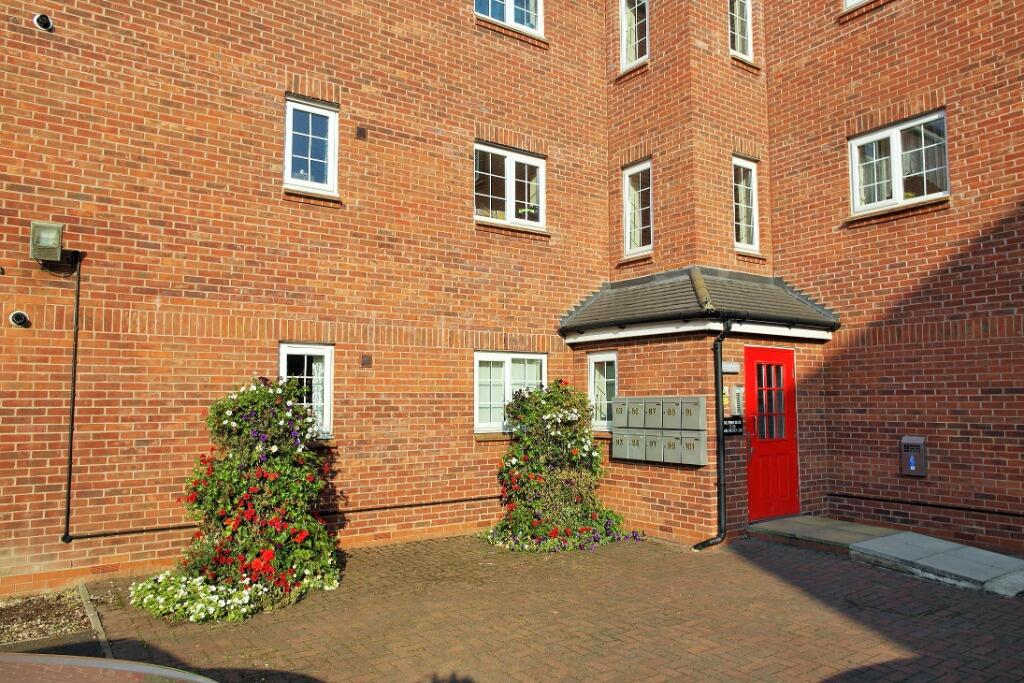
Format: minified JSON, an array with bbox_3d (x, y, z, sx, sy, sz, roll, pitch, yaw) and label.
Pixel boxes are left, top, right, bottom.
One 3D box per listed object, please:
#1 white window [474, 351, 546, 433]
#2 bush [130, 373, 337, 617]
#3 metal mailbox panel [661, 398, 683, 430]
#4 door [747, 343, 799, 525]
[{"bbox_3d":[-0.002,0.659,8.871,1.150,1.040,0.100,3,-6,-35],"label":"white window"},{"bbox_3d":[-2.338,1.234,5.997,1.600,1.840,1.500,3,-6,-35],"label":"bush"},{"bbox_3d":[1.868,0.834,7.872,0.110,0.378,0.278,3,-6,-35],"label":"metal mailbox panel"},{"bbox_3d":[3.135,1.088,8.220,0.970,2.020,0.070,3,-6,-35],"label":"door"}]

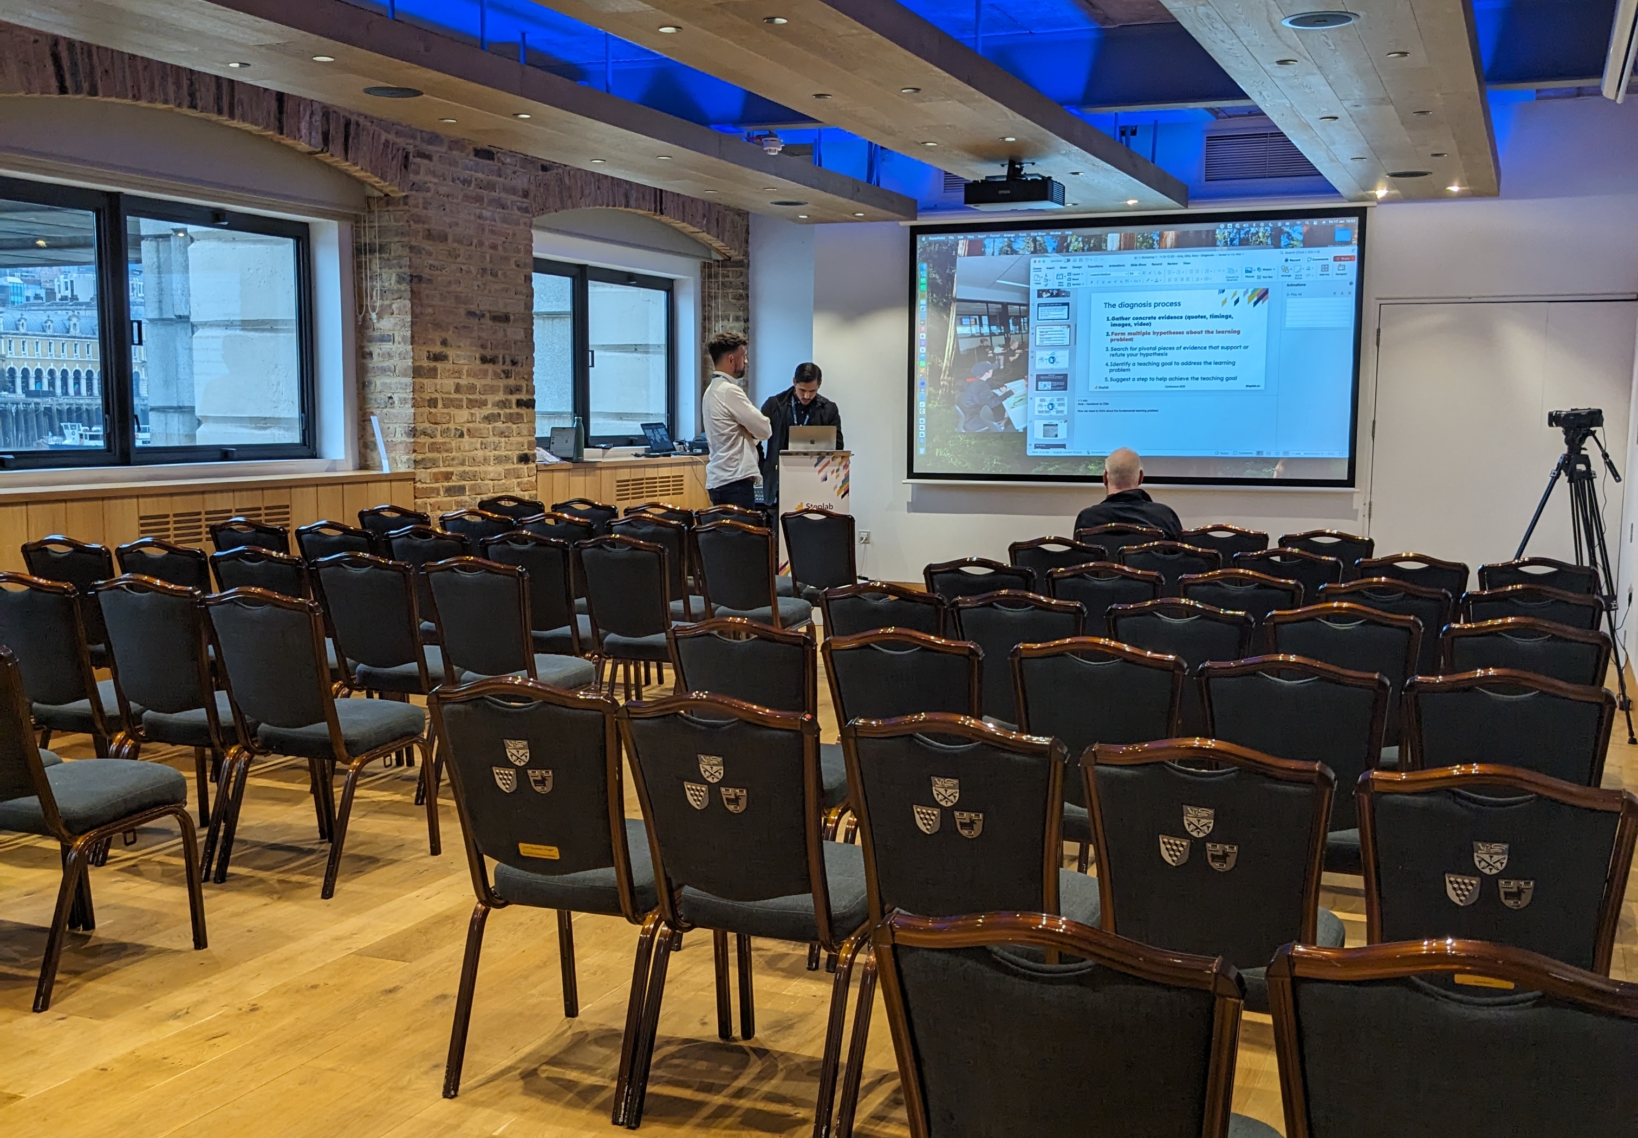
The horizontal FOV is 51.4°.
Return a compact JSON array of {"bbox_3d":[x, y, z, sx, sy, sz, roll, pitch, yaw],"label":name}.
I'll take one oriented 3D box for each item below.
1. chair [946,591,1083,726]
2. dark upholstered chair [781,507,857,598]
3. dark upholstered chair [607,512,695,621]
[{"bbox_3d":[0.681,0.481,5.293,0.439,0.902,0.584,3,6,23],"label":"chair"},{"bbox_3d":[0.093,0.106,9.131,0.439,0.902,0.584,3,6,23],"label":"dark upholstered chair"},{"bbox_3d":[-0.752,0.170,8.694,0.439,0.941,0.604,3,6,21],"label":"dark upholstered chair"}]

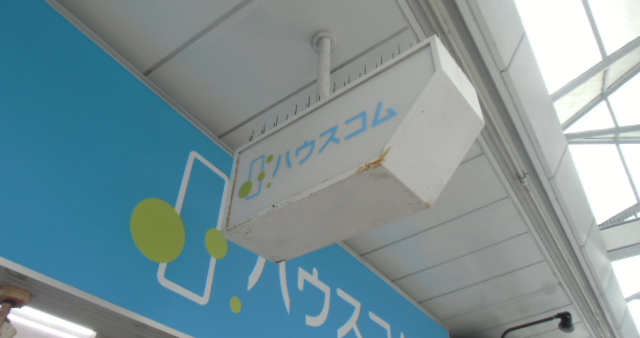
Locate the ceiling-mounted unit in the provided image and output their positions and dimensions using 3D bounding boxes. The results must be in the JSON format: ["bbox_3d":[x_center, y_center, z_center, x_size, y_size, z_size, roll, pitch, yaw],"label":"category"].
[{"bbox_3d":[0.103,-0.022,1.732,1.000,0.438,0.315,-25,-45,31],"label":"ceiling-mounted unit"}]

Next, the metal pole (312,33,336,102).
[{"bbox_3d":[0.017,-0.410,2.126,0.118,0.632,0.118,1,-37,1],"label":"metal pole"}]

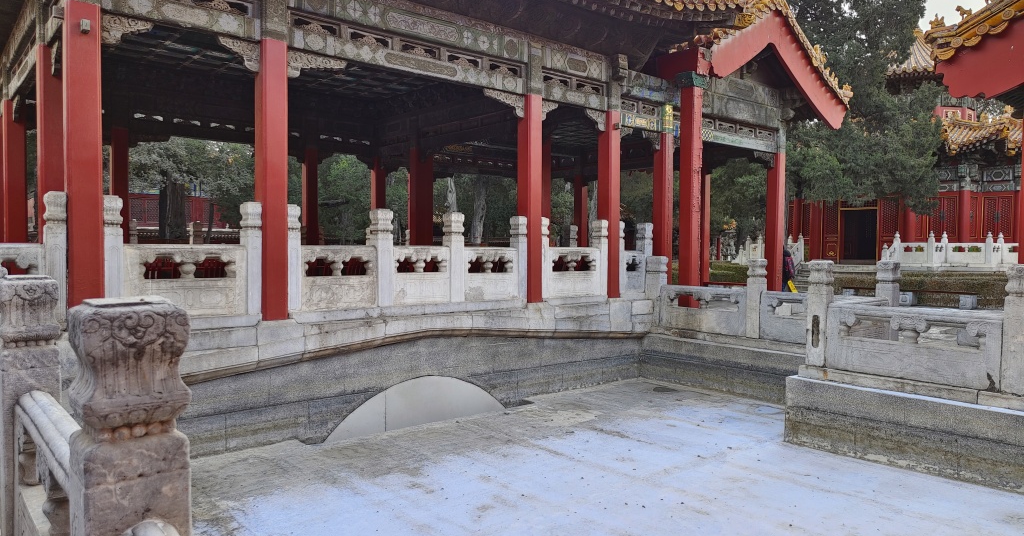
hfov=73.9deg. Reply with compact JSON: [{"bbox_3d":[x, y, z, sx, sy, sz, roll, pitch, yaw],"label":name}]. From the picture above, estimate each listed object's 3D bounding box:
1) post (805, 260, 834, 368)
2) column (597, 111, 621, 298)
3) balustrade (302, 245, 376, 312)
[{"bbox_3d":[3.638,0.546,8.071,0.209,1.225,0.209,-1,3,-41],"label":"post"},{"bbox_3d":[1.725,-1.102,12.097,0.290,3.263,0.290,-1,2,-41],"label":"column"},{"bbox_3d":[-2.157,0.119,8.415,1.034,0.771,0.137,-1,3,-41],"label":"balustrade"}]

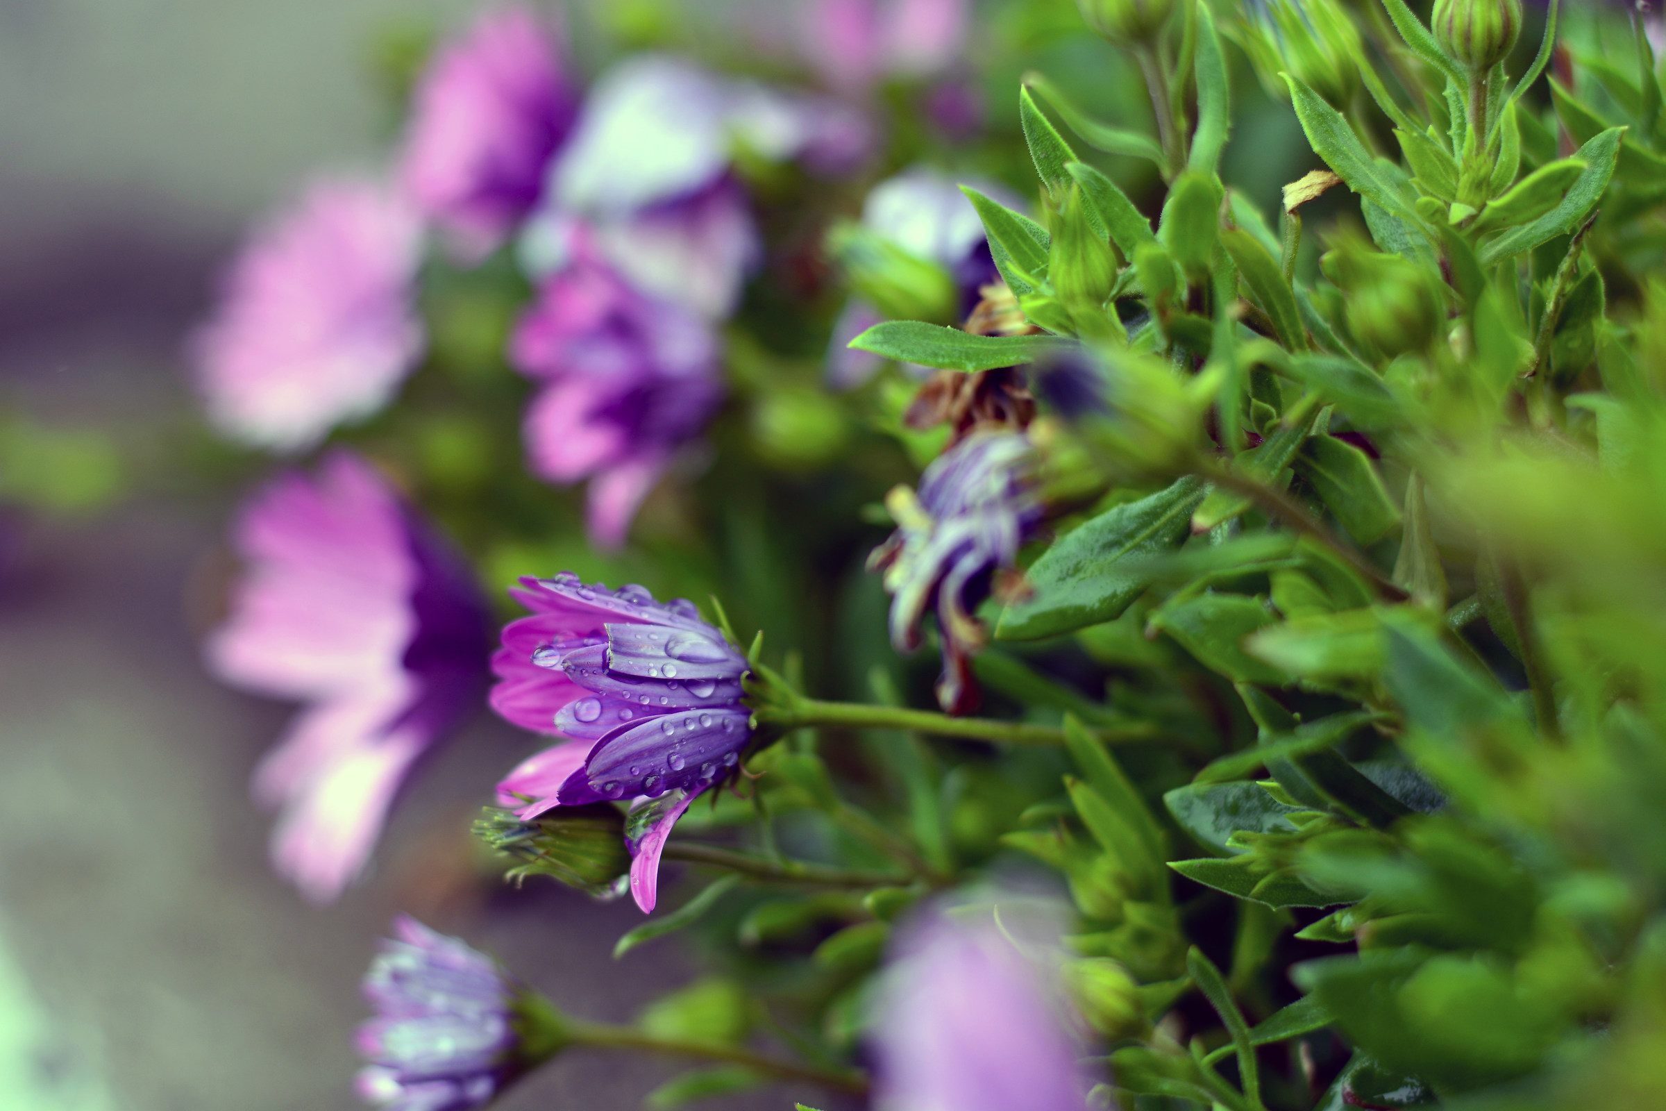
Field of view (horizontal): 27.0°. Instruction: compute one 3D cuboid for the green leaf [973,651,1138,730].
[{"bbox_3d":[0.028,0.017,0.440,0.021,0.005,0.006,23,12,-10],"label":"green leaf"}]

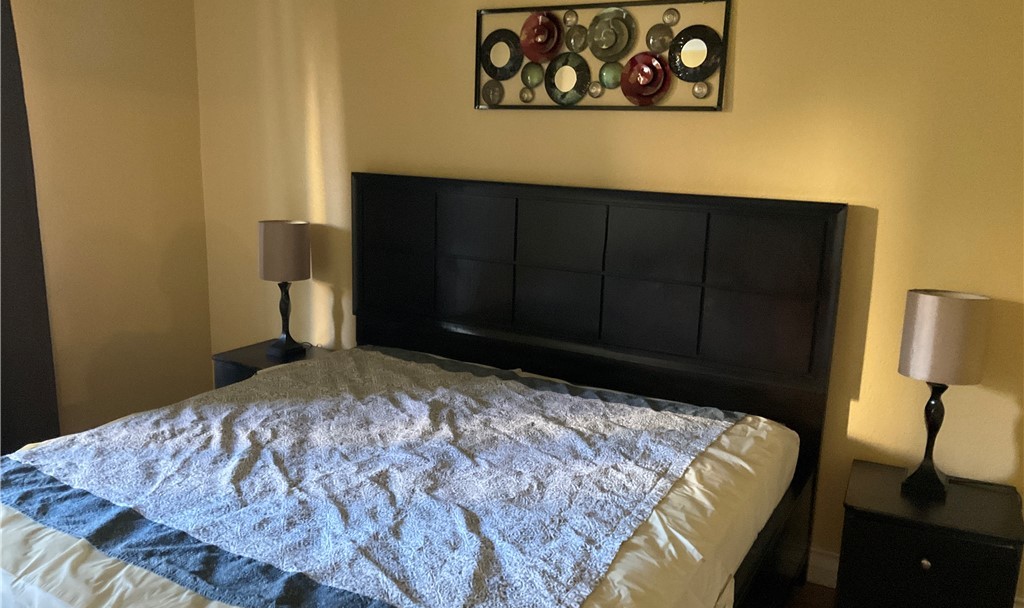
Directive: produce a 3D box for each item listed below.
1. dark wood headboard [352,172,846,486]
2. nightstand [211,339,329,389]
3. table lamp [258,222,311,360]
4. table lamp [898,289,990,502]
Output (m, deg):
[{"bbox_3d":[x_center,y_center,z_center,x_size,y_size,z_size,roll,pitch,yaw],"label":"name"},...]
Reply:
[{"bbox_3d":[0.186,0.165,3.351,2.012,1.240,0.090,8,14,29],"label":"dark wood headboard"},{"bbox_3d":[-1.084,0.480,4.032,0.465,0.490,0.410,8,14,29],"label":"nightstand"},{"bbox_3d":[-1.040,-0.066,3.947,0.222,0.615,0.222,1,12,0],"label":"table lamp"},{"bbox_3d":[1.282,0.282,2.595,0.222,0.620,0.222,8,14,29],"label":"table lamp"}]

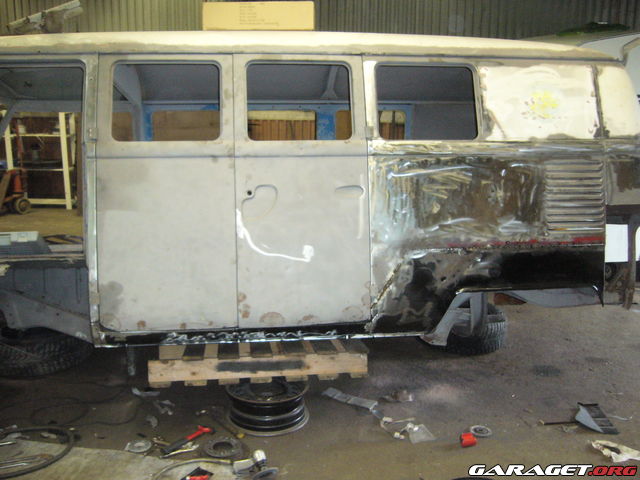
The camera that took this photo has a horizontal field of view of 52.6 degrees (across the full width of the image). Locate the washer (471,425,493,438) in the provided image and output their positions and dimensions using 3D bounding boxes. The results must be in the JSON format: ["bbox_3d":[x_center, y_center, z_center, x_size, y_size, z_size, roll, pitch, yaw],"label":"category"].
[{"bbox_3d":[0.738,0.876,2.957,0.096,0.015,0.096,0,8,0],"label":"washer"}]

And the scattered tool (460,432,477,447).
[{"bbox_3d":[0.654,0.877,2.847,0.066,0.046,0.050,0,8,0],"label":"scattered tool"}]

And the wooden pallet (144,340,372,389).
[{"bbox_3d":[-0.356,0.549,3.604,1.053,0.138,1.000,-1,9,-8],"label":"wooden pallet"}]

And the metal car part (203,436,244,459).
[{"bbox_3d":[-0.424,0.894,2.797,0.170,0.025,0.170,0,8,0],"label":"metal car part"}]

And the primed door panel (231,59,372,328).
[{"bbox_3d":[-0.070,-0.221,2.867,0.588,1.197,0.080,-1,-3,-6],"label":"primed door panel"}]

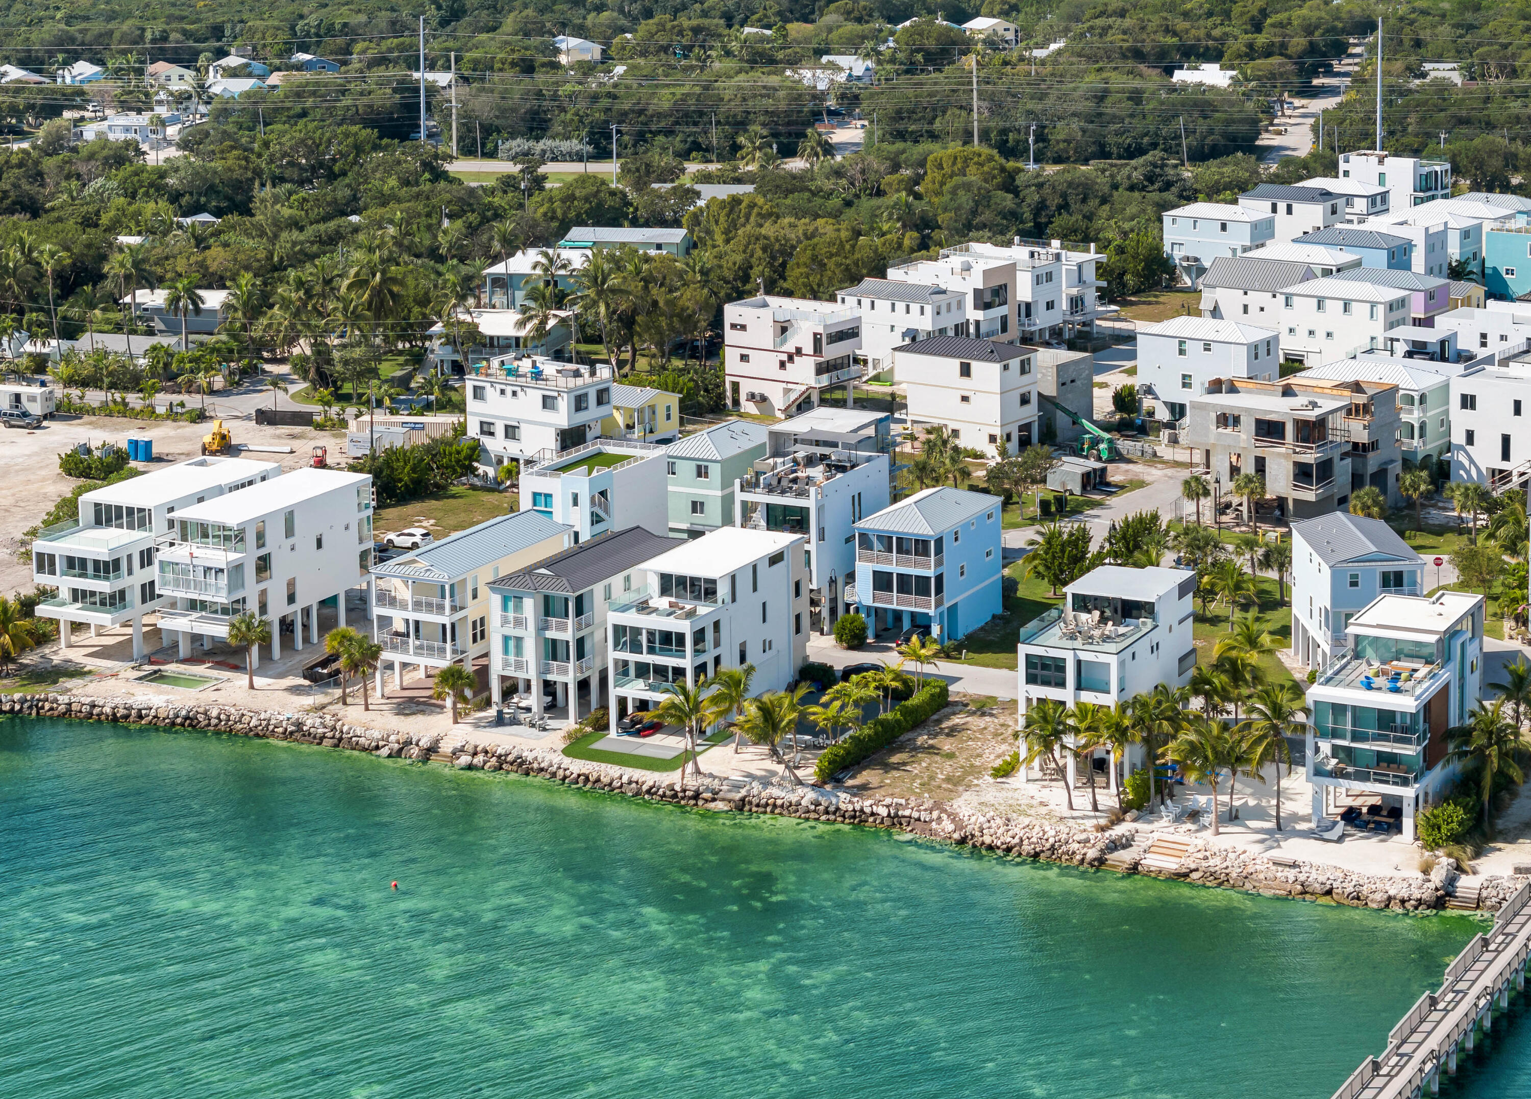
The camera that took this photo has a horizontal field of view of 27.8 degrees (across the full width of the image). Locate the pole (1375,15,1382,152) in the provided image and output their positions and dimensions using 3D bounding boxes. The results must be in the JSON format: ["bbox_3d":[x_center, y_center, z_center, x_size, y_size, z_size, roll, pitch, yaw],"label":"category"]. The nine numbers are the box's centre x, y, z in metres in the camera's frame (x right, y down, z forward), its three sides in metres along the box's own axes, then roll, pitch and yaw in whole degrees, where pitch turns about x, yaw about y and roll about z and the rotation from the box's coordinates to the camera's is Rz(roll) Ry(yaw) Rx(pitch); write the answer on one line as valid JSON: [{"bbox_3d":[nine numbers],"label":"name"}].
[{"bbox_3d":[110.340,-82.160,557.060,0.800,27.400,0.800,0,14,0],"label":"pole"}]

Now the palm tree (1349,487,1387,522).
[{"bbox_3d":[55.440,-2.800,284.620,3.500,5.770,3.500,0,14,0],"label":"palm tree"}]

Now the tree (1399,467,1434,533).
[{"bbox_3d":[60.306,-4.592,286.853,3.200,6.260,3.200,-1,14,0],"label":"tree"}]

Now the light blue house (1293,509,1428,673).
[{"bbox_3d":[44.440,4.210,233.080,7.030,11.430,13.140,-1,14,-2],"label":"light blue house"}]

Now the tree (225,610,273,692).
[{"bbox_3d":[-39.320,7.720,234.830,3.460,6.040,3.460,-1,14,0],"label":"tree"}]

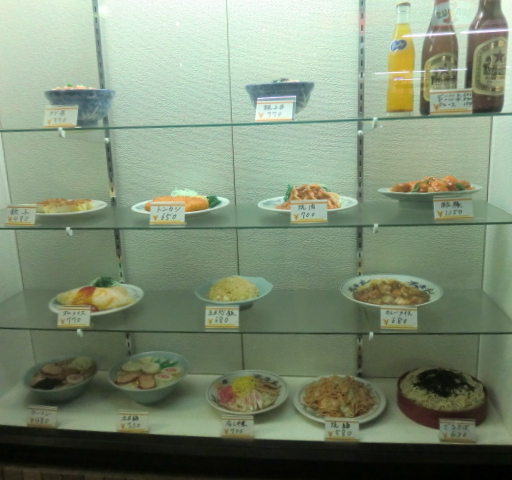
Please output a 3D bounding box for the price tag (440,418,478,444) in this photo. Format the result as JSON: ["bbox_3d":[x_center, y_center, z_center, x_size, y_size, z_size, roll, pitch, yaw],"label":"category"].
[{"bbox_3d":[0.421,0.398,1.004,0.072,0.045,0.010,-1,-9,5],"label":"price tag"}]

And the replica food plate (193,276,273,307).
[{"bbox_3d":[-0.049,0.136,1.128,0.184,0.053,0.180,-2,12,0],"label":"replica food plate"}]

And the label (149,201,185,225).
[{"bbox_3d":[-0.182,-0.055,0.996,0.075,0.048,0.006,-1,-8,7],"label":"label"}]

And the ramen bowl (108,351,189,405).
[{"bbox_3d":[-0.263,0.361,1.208,0.196,0.073,0.196,-2,12,0],"label":"ramen bowl"}]

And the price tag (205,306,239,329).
[{"bbox_3d":[-0.070,0.165,1.017,0.072,0.045,0.010,0,-1,7],"label":"price tag"}]

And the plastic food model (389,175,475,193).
[{"bbox_3d":[0.376,-0.122,1.035,0.173,0.041,0.134,0,13,7],"label":"plastic food model"}]

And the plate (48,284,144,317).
[{"bbox_3d":[-0.370,0.139,1.138,0.222,0.062,0.215,-2,13,0],"label":"plate"}]

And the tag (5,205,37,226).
[{"bbox_3d":[-0.509,-0.053,1.041,0.069,0.047,0.006,-1,-8,7],"label":"tag"}]

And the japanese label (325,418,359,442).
[{"bbox_3d":[0.187,0.412,1.043,0.072,0.046,0.006,-1,-8,7],"label":"japanese label"}]

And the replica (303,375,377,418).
[{"bbox_3d":[0.199,0.356,1.139,0.172,0.056,0.152,-1,13,7],"label":"replica"}]

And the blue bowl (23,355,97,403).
[{"bbox_3d":[-0.499,0.374,1.244,0.178,0.066,0.178,-2,13,0],"label":"blue bowl"}]

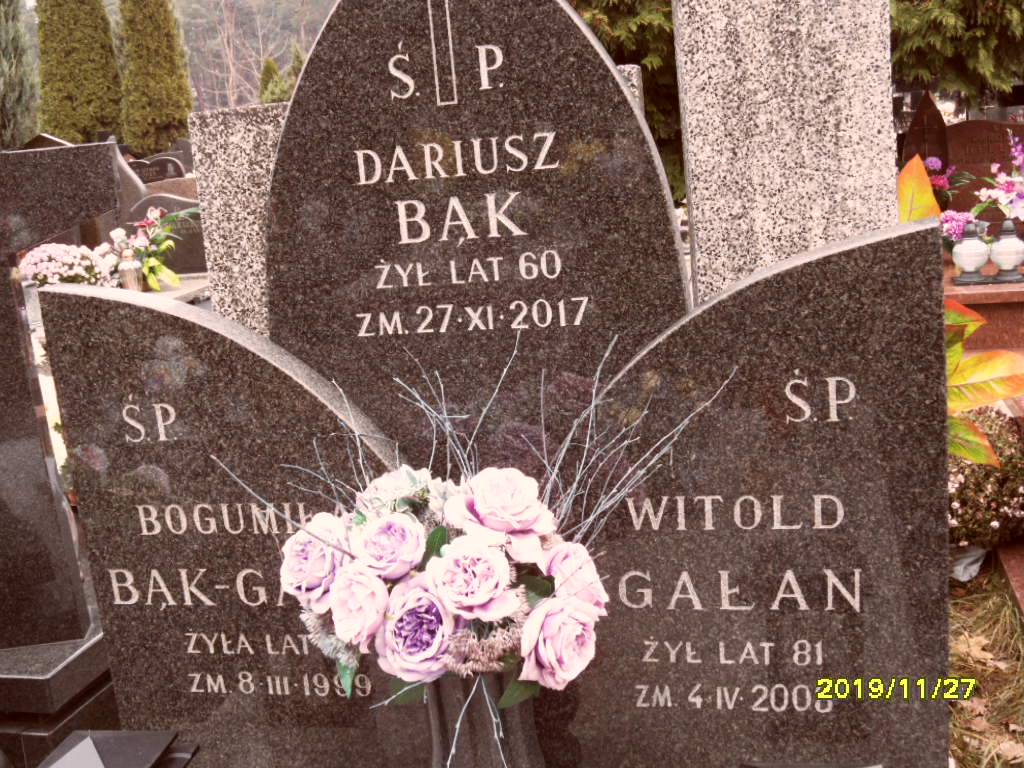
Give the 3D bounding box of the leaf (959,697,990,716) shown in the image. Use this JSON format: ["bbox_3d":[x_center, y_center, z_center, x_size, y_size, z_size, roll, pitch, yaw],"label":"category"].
[{"bbox_3d":[1.073,0.750,2.750,0.066,0.020,0.060,-1,12,21],"label":"leaf"}]

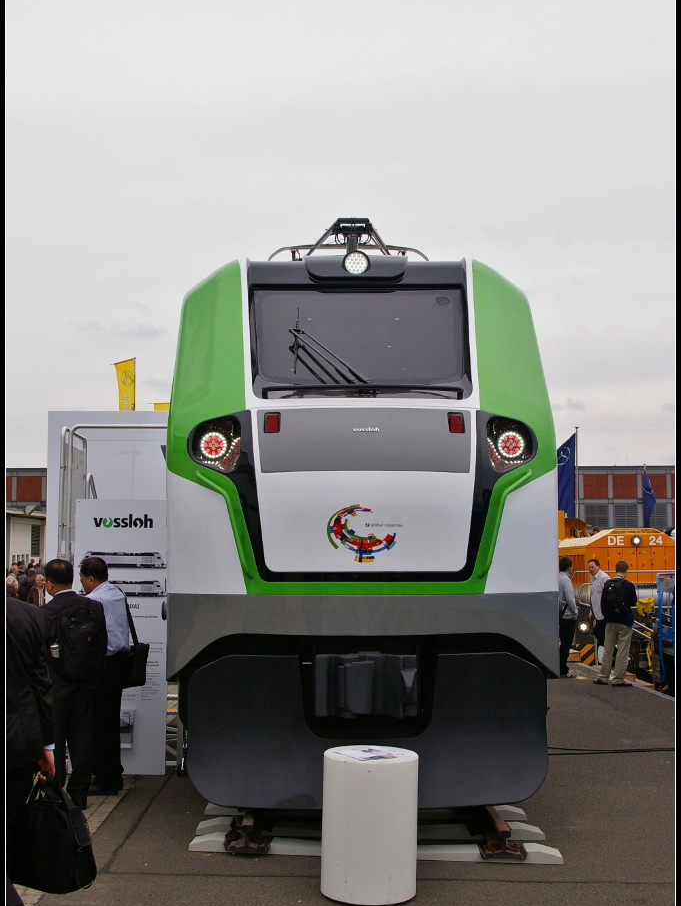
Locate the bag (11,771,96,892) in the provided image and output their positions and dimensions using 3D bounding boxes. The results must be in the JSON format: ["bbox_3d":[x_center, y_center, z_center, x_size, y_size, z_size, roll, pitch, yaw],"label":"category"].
[{"bbox_3d":[-1.282,1.690,4.950,0.370,0.480,0.180,-4,-7,38],"label":"bag"}]

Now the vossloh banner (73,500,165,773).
[{"bbox_3d":[-1.756,1.463,8.922,0.726,2.190,0.060,0,-5,-2],"label":"vossloh banner"}]

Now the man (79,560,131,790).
[{"bbox_3d":[-1.757,1.640,8.210,0.320,1.708,0.470,-4,-7,39],"label":"man"}]

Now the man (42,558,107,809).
[{"bbox_3d":[-1.850,1.590,7.680,0.450,1.700,0.330,2,-6,-20],"label":"man"}]

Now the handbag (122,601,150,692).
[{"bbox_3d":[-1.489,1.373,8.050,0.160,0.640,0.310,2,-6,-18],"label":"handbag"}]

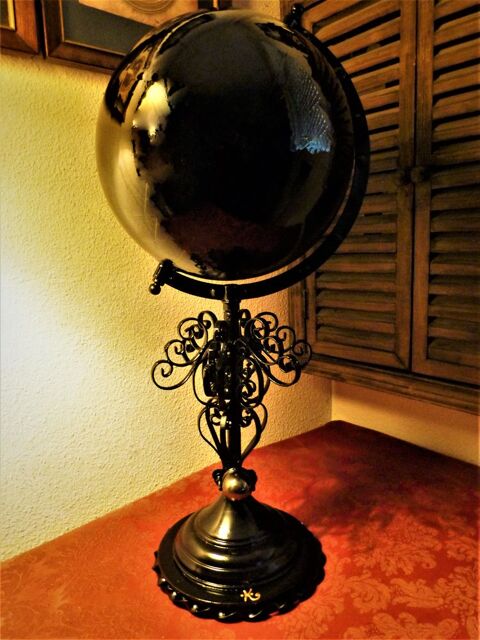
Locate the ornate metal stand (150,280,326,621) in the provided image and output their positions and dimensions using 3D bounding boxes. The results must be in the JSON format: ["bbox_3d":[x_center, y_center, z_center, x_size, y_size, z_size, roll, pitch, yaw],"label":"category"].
[{"bbox_3d":[-0.007,0.151,0.644,0.248,0.403,0.248,-3,9,-5],"label":"ornate metal stand"}]

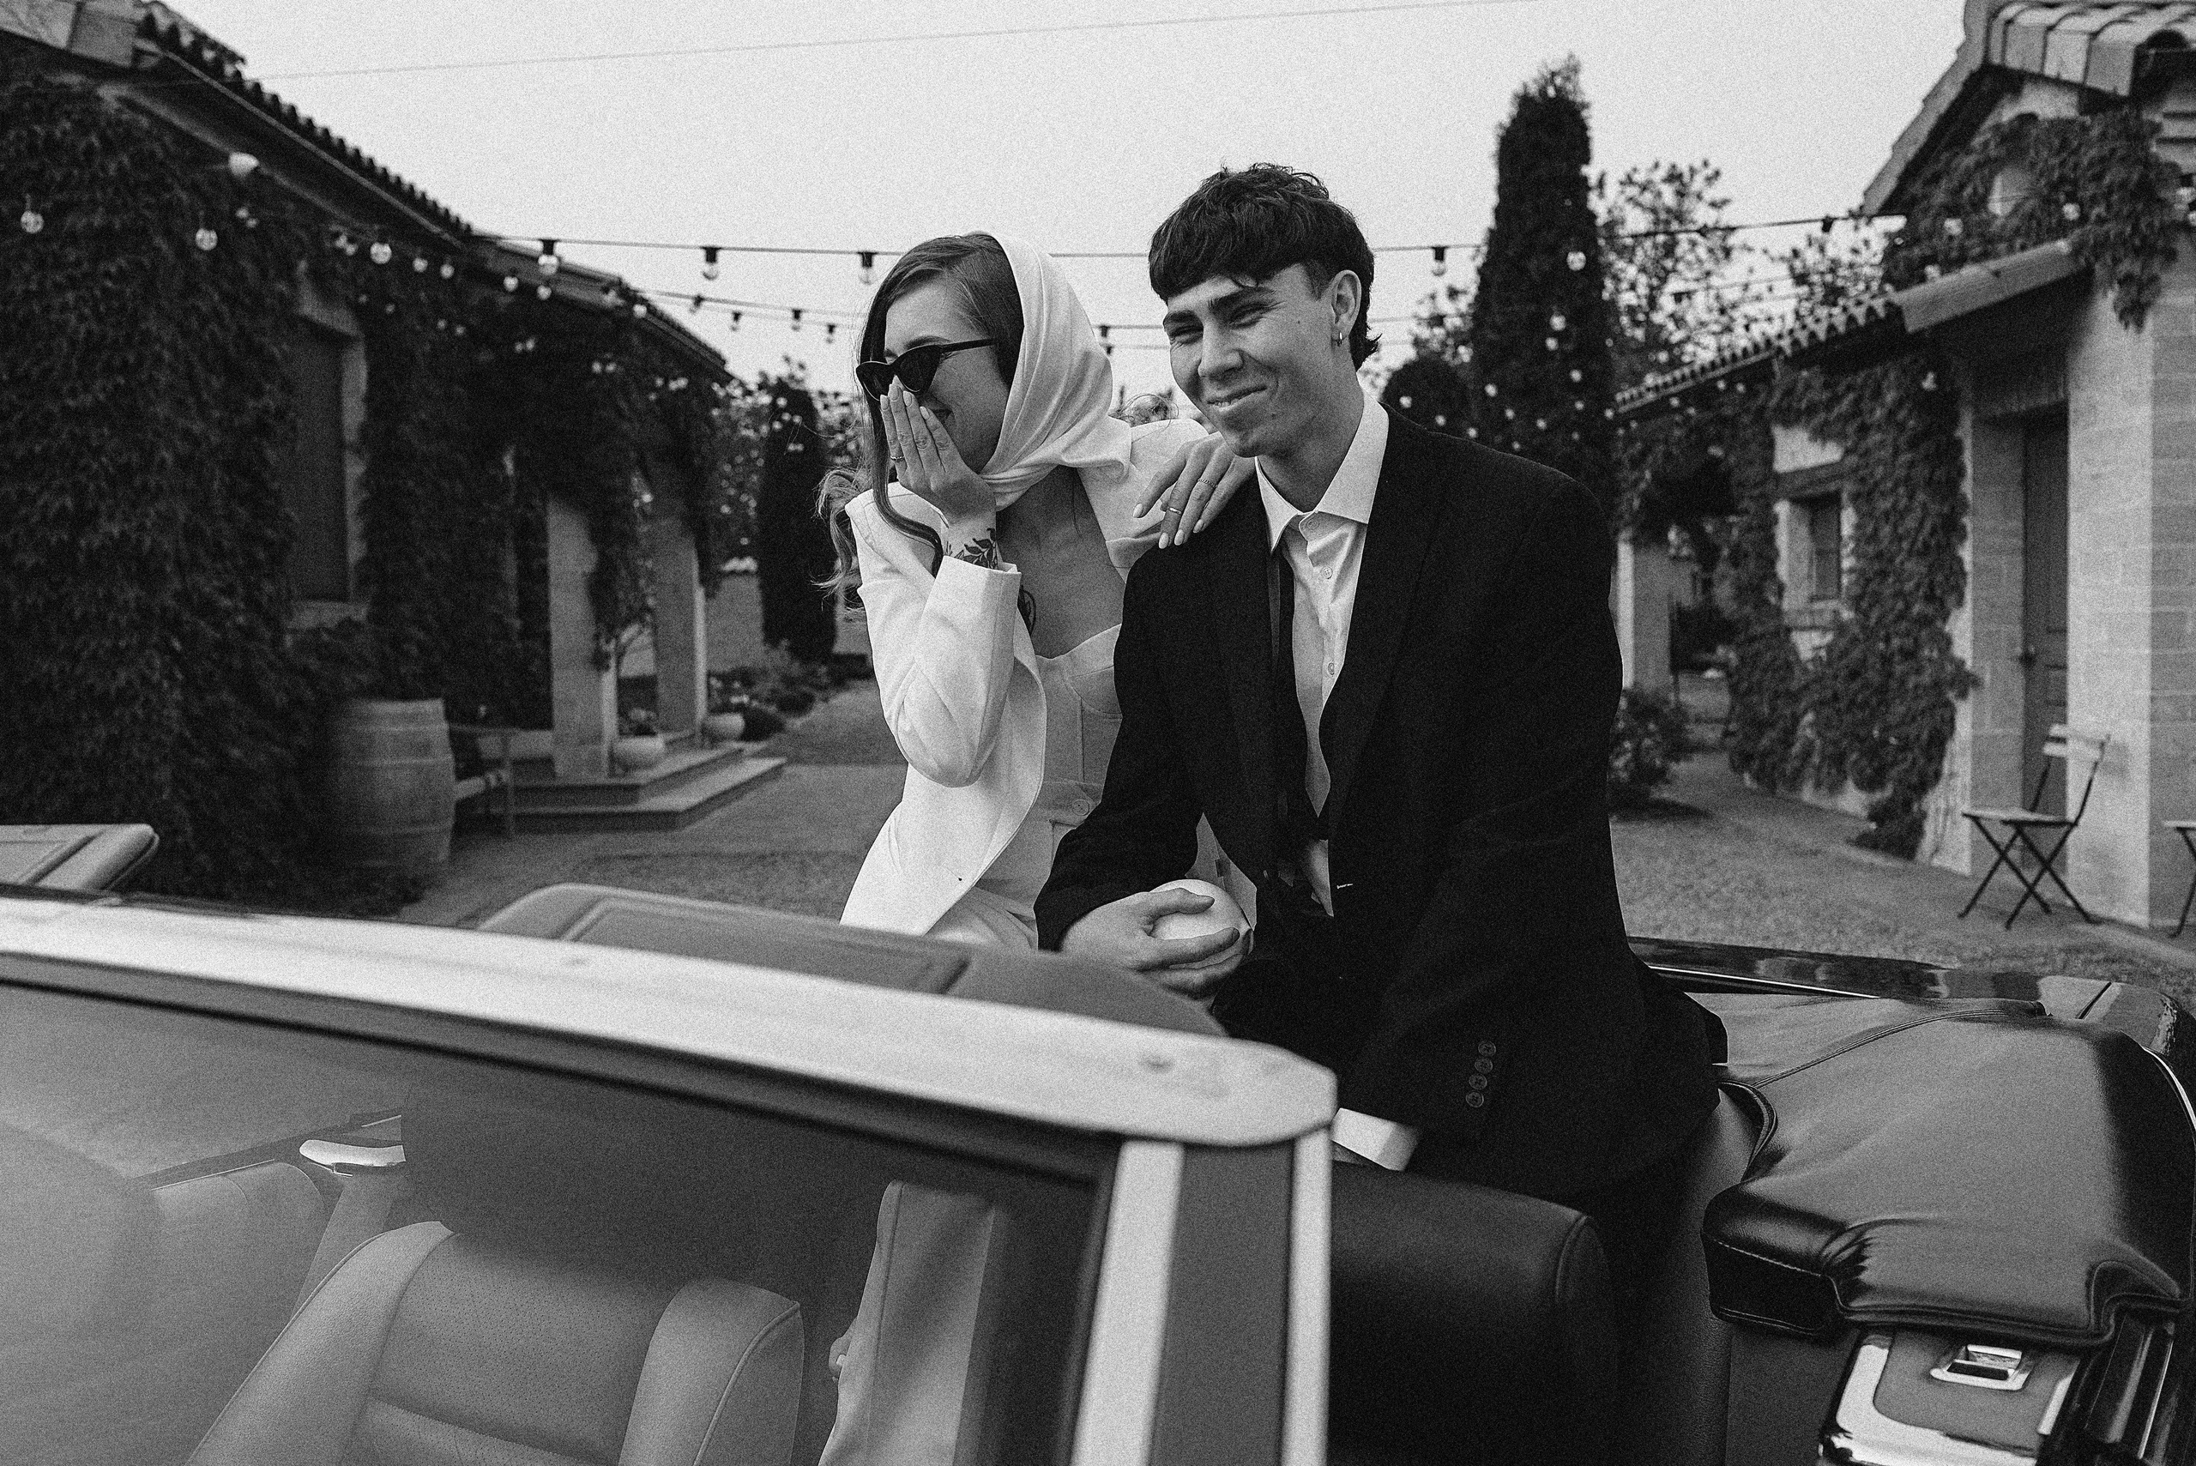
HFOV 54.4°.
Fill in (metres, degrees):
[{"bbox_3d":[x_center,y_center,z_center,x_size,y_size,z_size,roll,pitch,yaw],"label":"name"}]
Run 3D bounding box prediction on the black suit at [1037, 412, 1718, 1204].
[{"bbox_3d":[0.249,0.075,1.930,0.550,0.760,0.550,1,4,38],"label":"black suit"}]

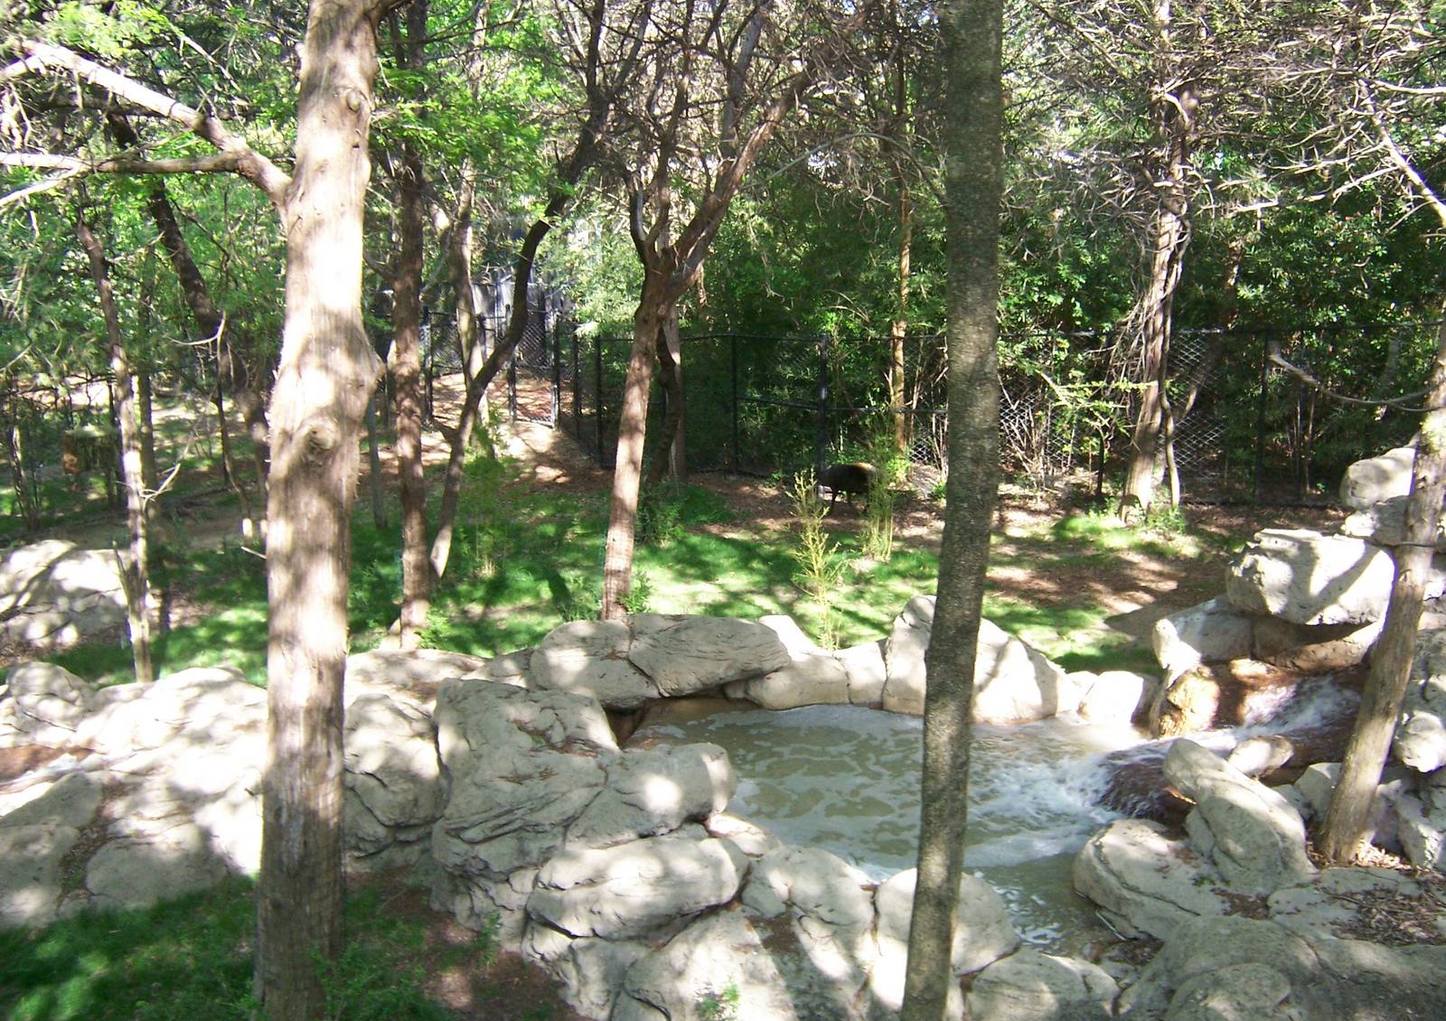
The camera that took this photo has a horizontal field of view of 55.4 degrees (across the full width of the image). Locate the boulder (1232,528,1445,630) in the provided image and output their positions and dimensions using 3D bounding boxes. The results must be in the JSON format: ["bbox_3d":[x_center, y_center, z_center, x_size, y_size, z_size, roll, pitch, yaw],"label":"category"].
[{"bbox_3d":[4.247,0.487,9.660,1.312,0.578,0.945,0,8,0],"label":"boulder"}]

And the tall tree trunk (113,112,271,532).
[{"bbox_3d":[-5.403,-1.863,14.043,1.418,4.254,0.630,0,8,0],"label":"tall tree trunk"}]

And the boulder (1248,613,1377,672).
[{"bbox_3d":[4.806,1.065,11.200,1.100,0.500,0.750,4,10,24],"label":"boulder"}]

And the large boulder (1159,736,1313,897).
[{"bbox_3d":[2.455,1.466,6.562,0.546,0.504,0.735,-2,9,-15],"label":"large boulder"}]

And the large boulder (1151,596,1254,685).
[{"bbox_3d":[3.215,0.882,9.240,0.598,0.504,0.683,0,8,0],"label":"large boulder"}]

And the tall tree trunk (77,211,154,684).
[{"bbox_3d":[-3.682,-0.341,8.359,0.410,2.882,0.315,0,8,0],"label":"tall tree trunk"}]

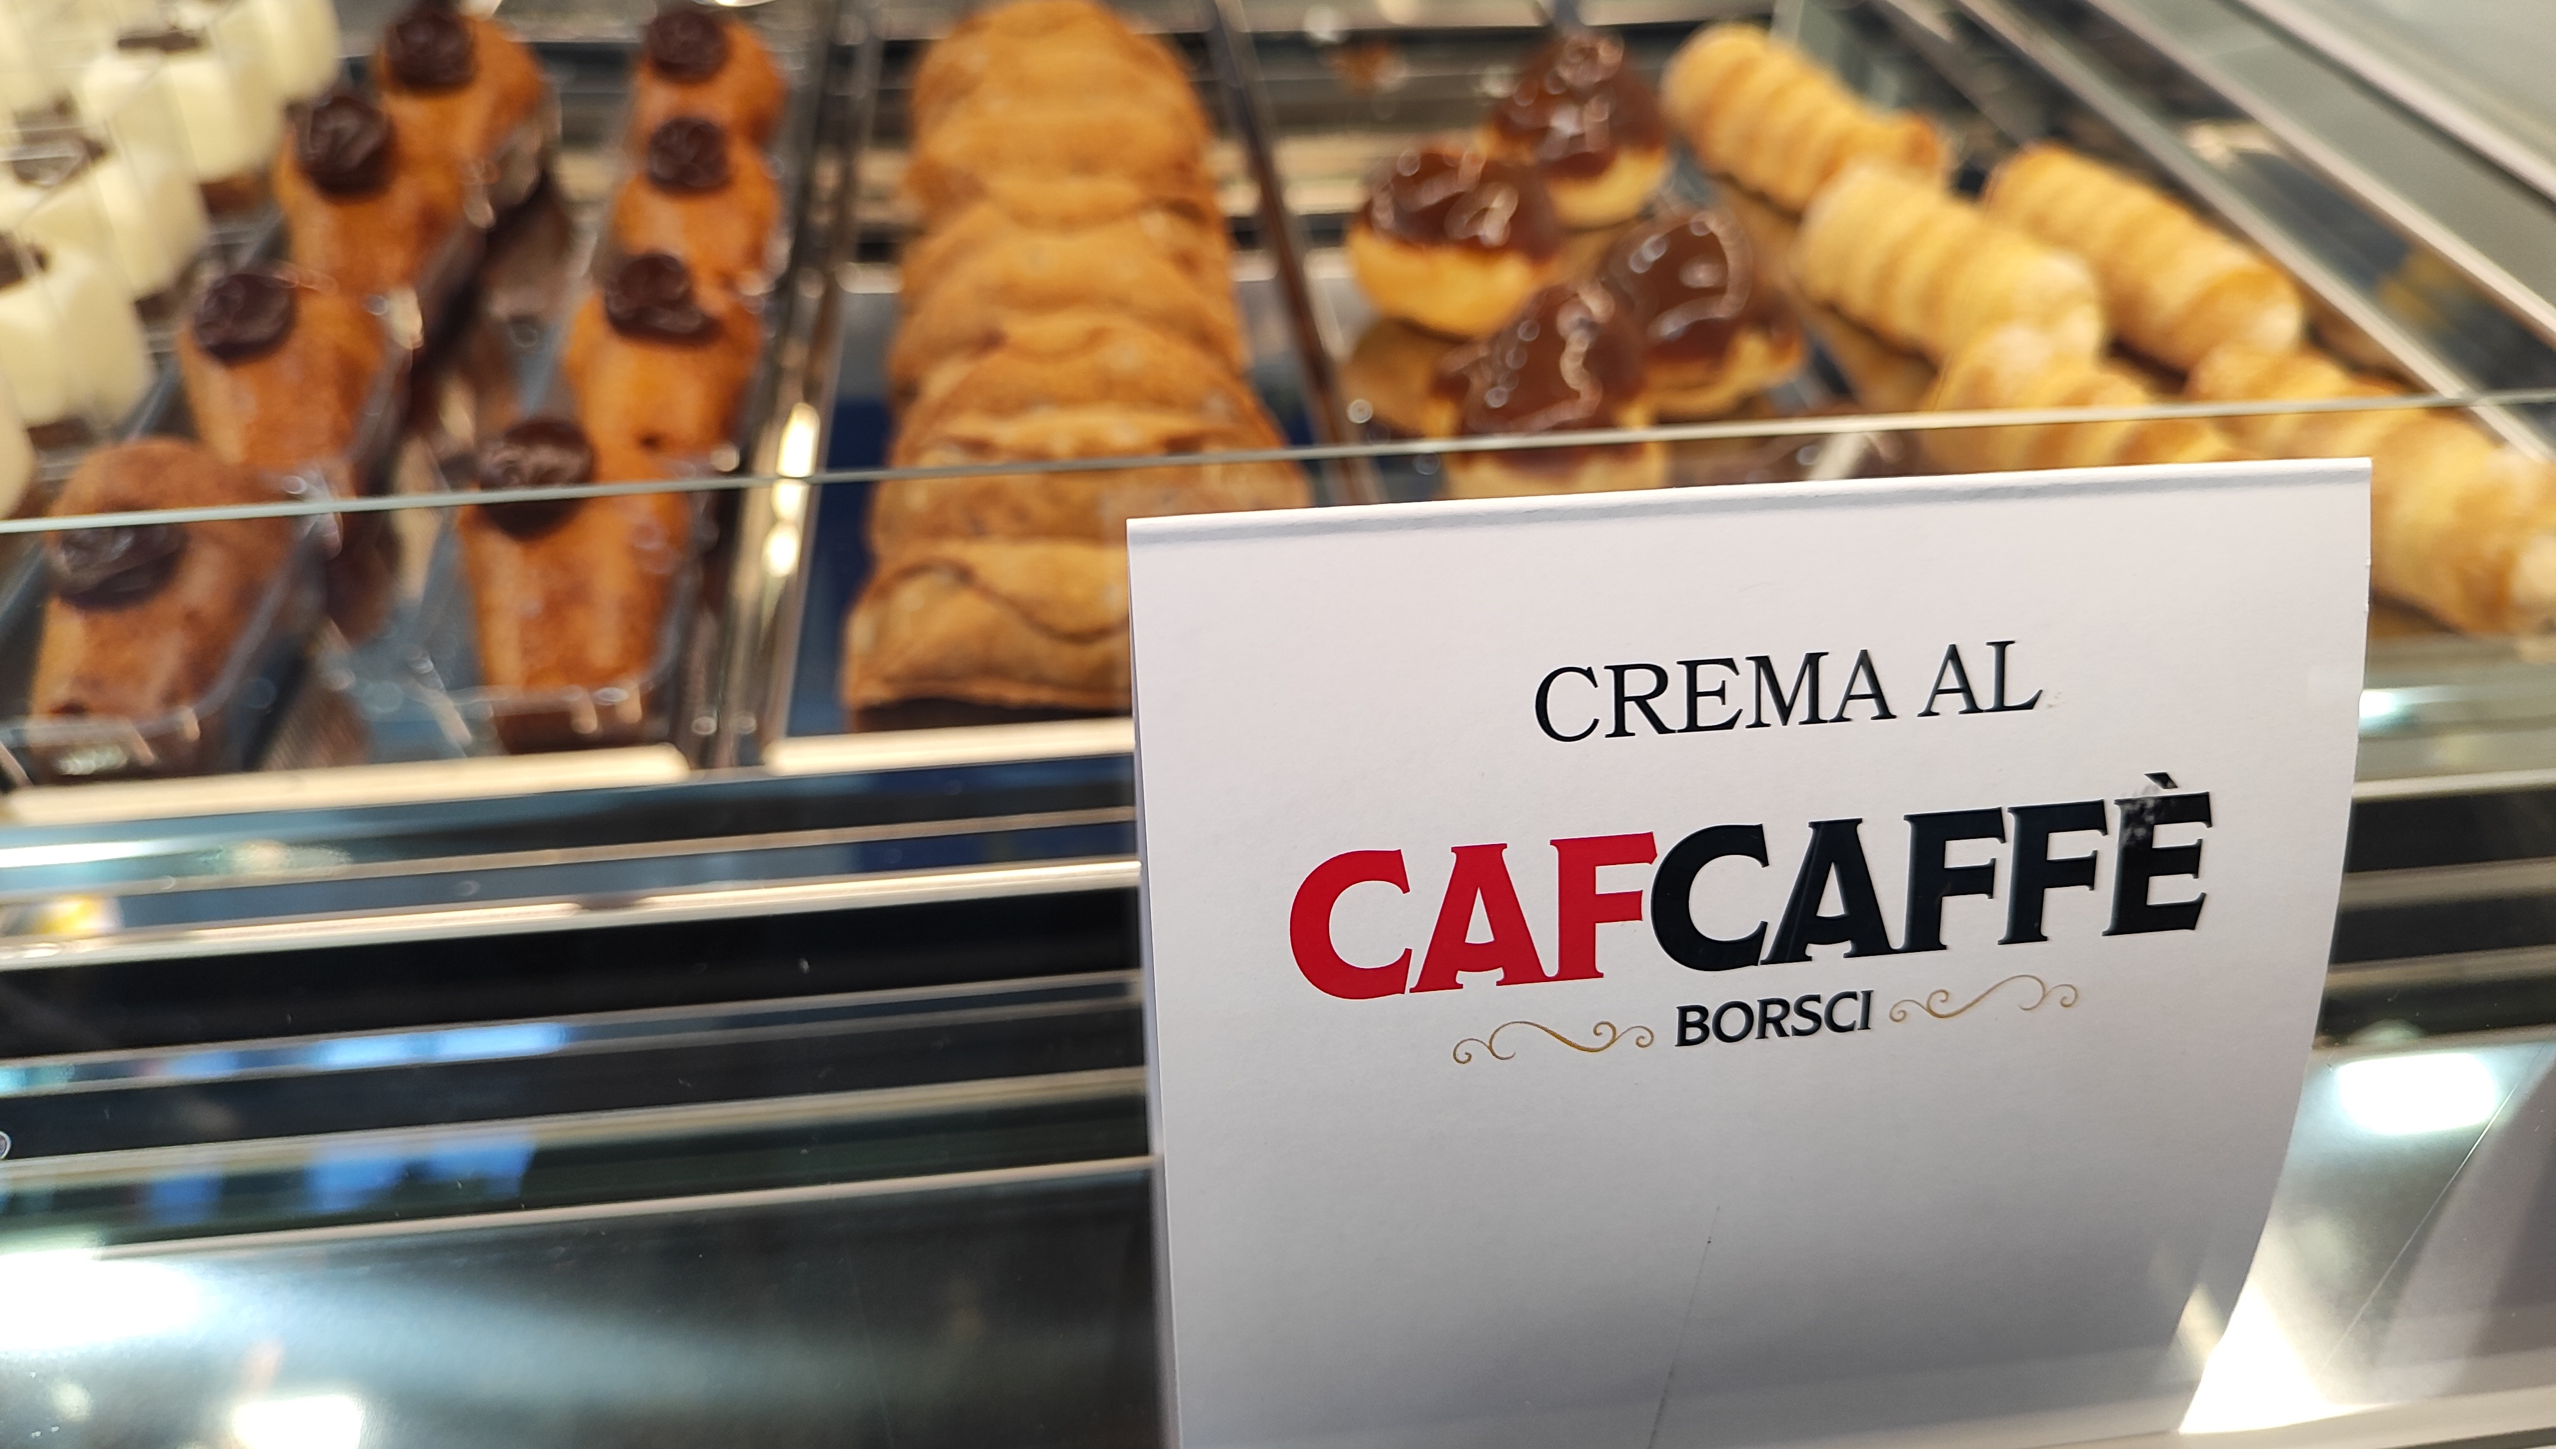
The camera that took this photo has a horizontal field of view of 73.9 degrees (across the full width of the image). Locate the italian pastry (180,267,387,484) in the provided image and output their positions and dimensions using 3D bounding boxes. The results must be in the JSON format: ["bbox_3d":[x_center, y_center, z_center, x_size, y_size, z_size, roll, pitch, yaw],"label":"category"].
[{"bbox_3d":[-0.193,-0.067,0.331,0.035,0.041,0.045,-4,42,-6],"label":"italian pastry"}]

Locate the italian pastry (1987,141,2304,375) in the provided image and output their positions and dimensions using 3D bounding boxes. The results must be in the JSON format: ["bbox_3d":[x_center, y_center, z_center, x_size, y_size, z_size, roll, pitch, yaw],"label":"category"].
[{"bbox_3d":[0.238,-0.130,0.471,0.036,0.037,0.091,-16,43,-19],"label":"italian pastry"}]

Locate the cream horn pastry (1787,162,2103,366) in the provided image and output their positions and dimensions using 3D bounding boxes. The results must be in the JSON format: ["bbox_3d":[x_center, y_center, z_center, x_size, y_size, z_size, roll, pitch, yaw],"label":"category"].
[{"bbox_3d":[0.157,-0.110,0.401,0.064,0.029,0.029,33,50,30],"label":"cream horn pastry"}]

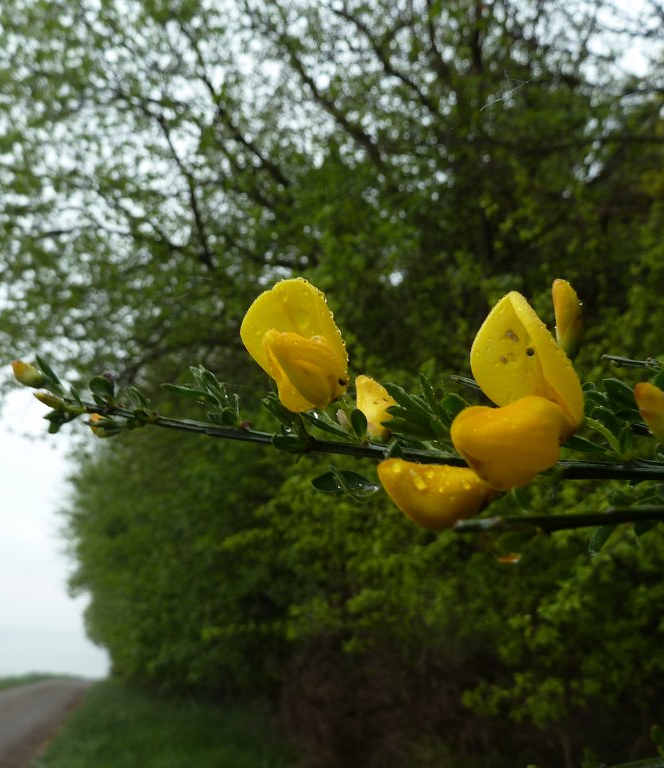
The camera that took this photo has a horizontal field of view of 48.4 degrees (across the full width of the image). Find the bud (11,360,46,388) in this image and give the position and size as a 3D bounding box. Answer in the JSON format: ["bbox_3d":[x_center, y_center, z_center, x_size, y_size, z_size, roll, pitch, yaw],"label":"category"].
[{"bbox_3d":[-0.066,-0.002,0.160,0.009,0.005,0.005,37,-14,5],"label":"bud"}]

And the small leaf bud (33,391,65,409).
[{"bbox_3d":[-0.061,0.003,0.159,0.008,0.002,0.003,21,-9,6],"label":"small leaf bud"}]

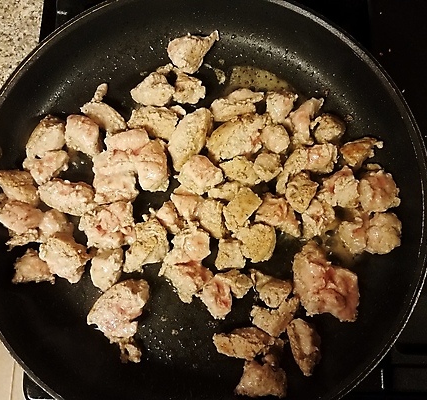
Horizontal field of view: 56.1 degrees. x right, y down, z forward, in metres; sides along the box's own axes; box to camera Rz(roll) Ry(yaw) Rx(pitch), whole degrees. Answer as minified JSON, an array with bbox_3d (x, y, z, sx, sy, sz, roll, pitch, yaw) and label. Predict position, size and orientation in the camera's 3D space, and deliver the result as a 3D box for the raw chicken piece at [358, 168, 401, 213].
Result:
[{"bbox_3d":[0.120,-0.006,0.291,0.030,0.021,0.030,-5,79,-1],"label":"raw chicken piece"}]

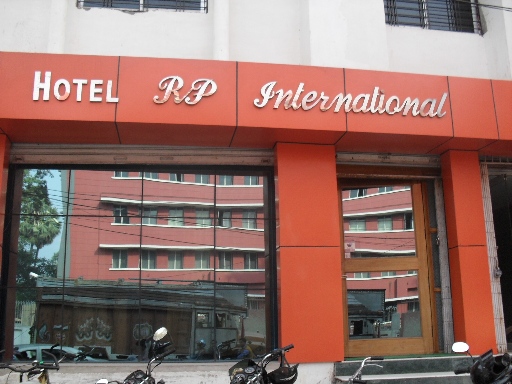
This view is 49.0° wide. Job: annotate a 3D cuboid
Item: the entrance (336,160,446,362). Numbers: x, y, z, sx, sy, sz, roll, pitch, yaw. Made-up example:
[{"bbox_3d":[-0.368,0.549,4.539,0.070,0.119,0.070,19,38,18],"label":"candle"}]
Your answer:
[{"bbox_3d":[1.609,0.764,6.623,1.306,2.250,0.250,1,-12,-10],"label":"entrance"}]

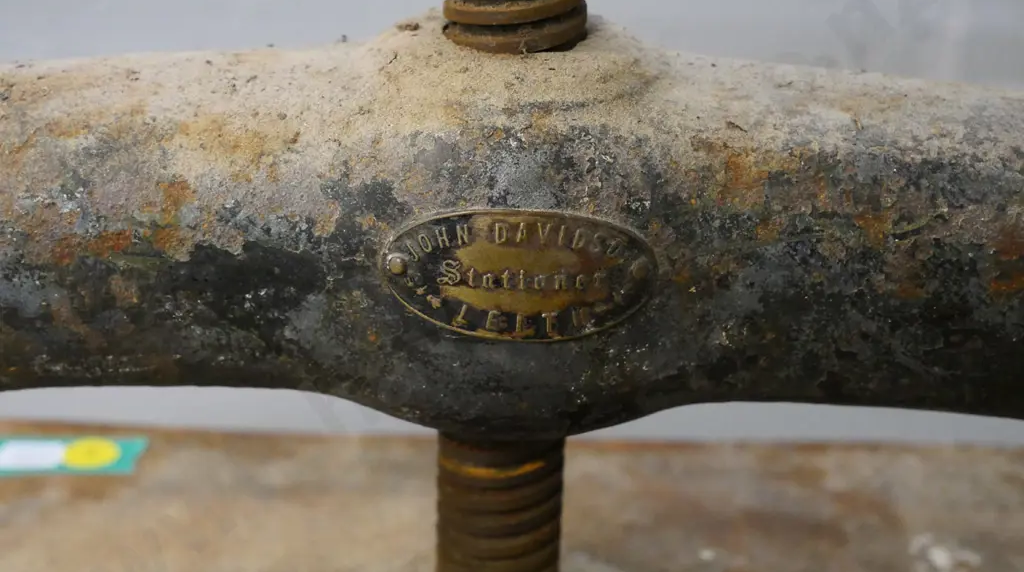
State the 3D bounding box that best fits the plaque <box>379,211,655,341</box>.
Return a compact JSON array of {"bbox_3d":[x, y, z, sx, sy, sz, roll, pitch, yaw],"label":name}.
[{"bbox_3d":[0.002,-0.003,0.385,0.064,0.032,0.007,2,18,0],"label":"plaque"}]

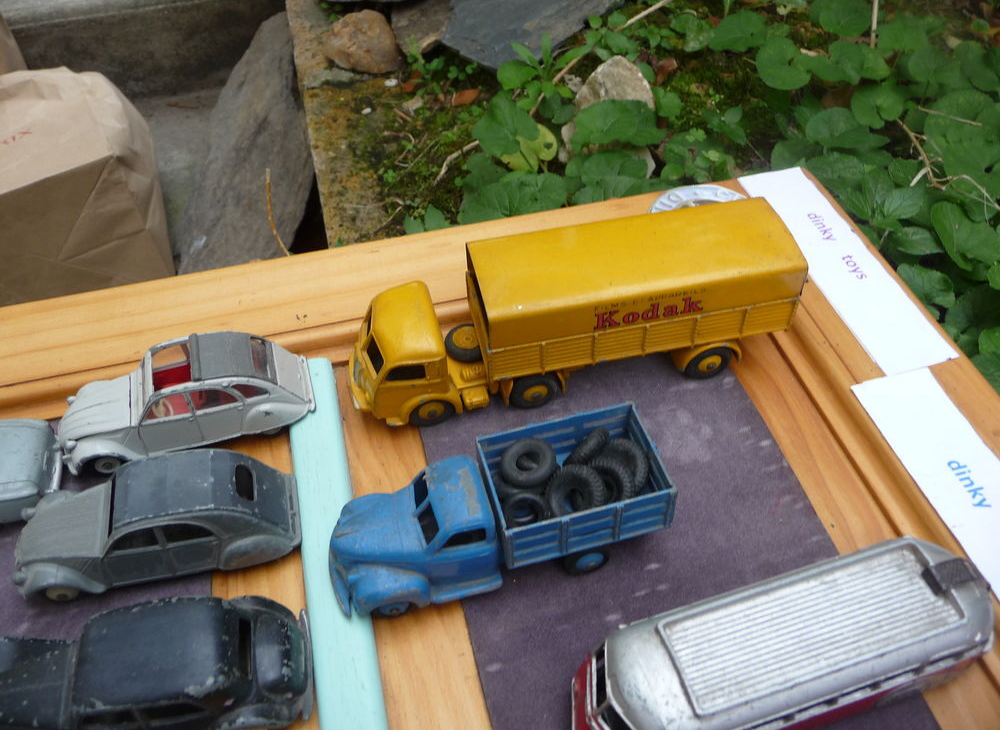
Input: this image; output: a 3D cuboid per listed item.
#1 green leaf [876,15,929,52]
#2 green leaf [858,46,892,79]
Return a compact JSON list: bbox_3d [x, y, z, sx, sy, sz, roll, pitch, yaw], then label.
[{"bbox_3d":[0.323,-0.266,0.649,0.041,0.012,0.039,-36,65,-8],"label":"green leaf"},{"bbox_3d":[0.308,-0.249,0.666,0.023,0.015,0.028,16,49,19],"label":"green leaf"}]

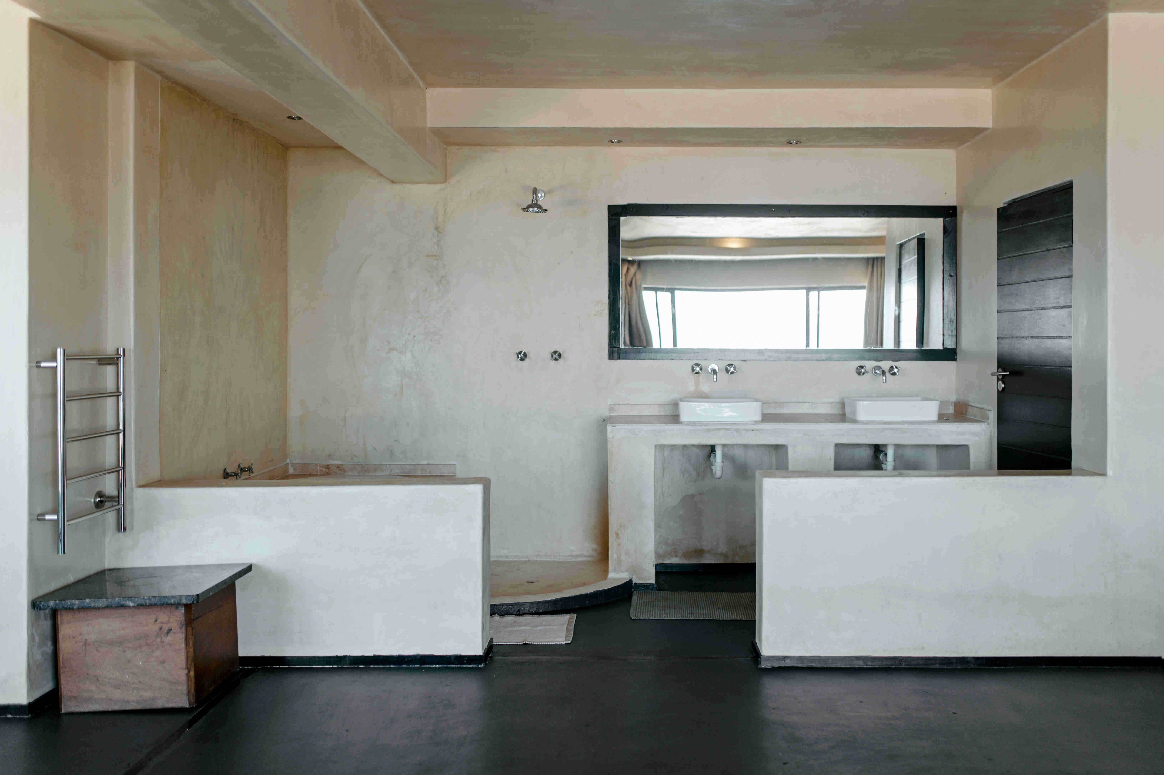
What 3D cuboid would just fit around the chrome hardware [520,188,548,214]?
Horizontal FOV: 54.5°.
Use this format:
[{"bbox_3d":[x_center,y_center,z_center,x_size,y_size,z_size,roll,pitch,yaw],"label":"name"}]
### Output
[{"bbox_3d":[-0.249,-1.013,6.180,0.143,0.140,0.350,0,2,1],"label":"chrome hardware"}]

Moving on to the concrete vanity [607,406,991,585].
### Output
[{"bbox_3d":[1.128,0.587,6.110,1.980,0.900,0.530,0,2,1],"label":"concrete vanity"}]

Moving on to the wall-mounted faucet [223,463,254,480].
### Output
[{"bbox_3d":[-1.645,0.405,5.451,0.075,0.060,0.260,0,2,1],"label":"wall-mounted faucet"}]

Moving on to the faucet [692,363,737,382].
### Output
[{"bbox_3d":[0.742,-0.084,6.290,0.245,0.110,0.165,0,2,1],"label":"faucet"}]

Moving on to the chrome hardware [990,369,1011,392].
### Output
[{"bbox_3d":[2.075,-0.036,5.610,0.065,0.115,0.120,0,2,-1],"label":"chrome hardware"}]

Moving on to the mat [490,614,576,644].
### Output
[{"bbox_3d":[-0.410,1.090,5.130,0.750,0.012,0.520,0,2,1],"label":"mat"}]

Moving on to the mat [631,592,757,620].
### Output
[{"bbox_3d":[0.665,1.053,5.510,0.840,0.012,0.570,0,2,1],"label":"mat"}]

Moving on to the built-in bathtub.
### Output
[{"bbox_3d":[-1.110,0.712,5.490,1.480,0.740,1.950,0,2,2],"label":"built-in bathtub"}]

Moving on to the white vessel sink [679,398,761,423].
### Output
[{"bbox_3d":[0.765,0.125,6.360,0.450,0.120,0.380,0,2,2],"label":"white vessel sink"}]

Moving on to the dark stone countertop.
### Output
[{"bbox_3d":[-1.593,0.730,4.176,0.560,0.032,0.600,0,2,-2],"label":"dark stone countertop"}]

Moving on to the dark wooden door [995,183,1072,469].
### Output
[{"bbox_3d":[2.125,0.100,5.280,0.045,1.980,0.820,0,2,-2],"label":"dark wooden door"}]

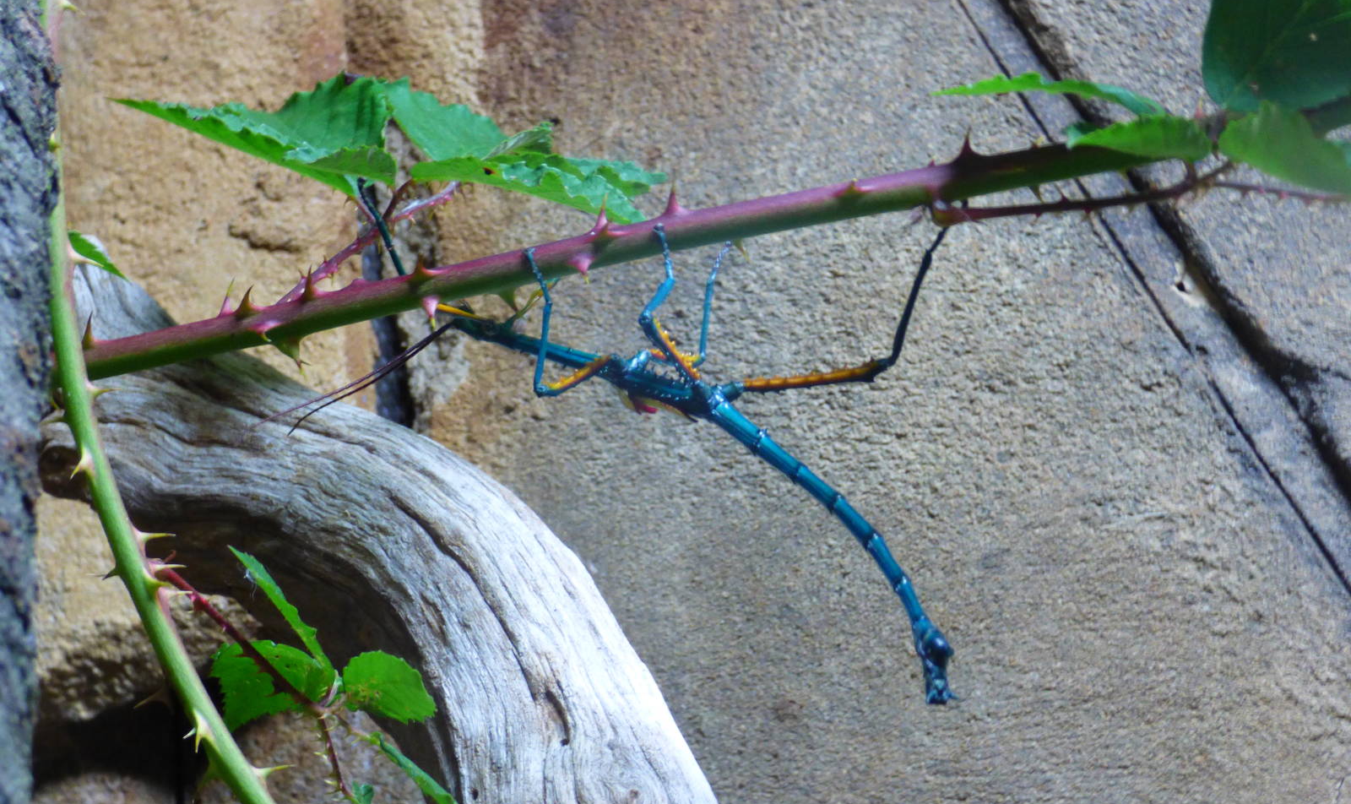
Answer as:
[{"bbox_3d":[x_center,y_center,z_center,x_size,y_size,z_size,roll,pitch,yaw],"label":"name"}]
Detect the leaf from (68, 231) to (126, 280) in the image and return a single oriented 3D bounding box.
[{"bbox_3d":[-0.122,-0.031,0.860,0.013,0.010,0.010,0,0,0],"label":"leaf"}]

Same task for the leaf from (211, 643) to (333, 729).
[{"bbox_3d":[-0.084,0.059,0.855,0.026,0.018,0.012,0,0,0],"label":"leaf"}]

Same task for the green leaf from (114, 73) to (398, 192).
[{"bbox_3d":[-0.087,-0.056,0.855,0.059,0.025,0.032,0,0,0],"label":"green leaf"}]

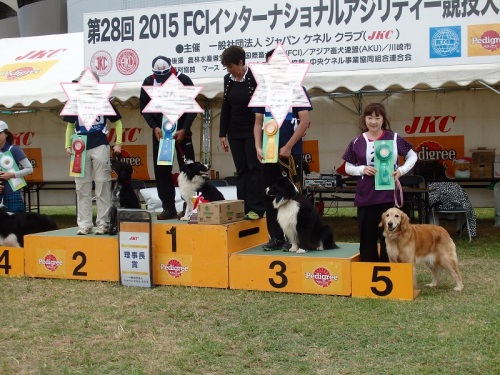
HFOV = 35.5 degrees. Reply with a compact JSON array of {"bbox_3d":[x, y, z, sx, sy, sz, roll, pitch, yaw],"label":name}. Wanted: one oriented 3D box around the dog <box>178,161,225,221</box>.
[{"bbox_3d":[-0.462,0.026,7.507,0.570,0.552,0.330,-3,3,-32],"label":"dog"}]

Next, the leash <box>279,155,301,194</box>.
[{"bbox_3d":[0.362,-0.112,6.970,0.210,0.340,0.120,-1,3,0],"label":"leash"}]

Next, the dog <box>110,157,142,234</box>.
[{"bbox_3d":[-1.209,0.076,7.773,0.480,0.750,0.290,-3,3,-38],"label":"dog"}]

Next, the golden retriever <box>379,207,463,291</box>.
[{"bbox_3d":[1.416,0.512,6.518,0.780,0.725,0.340,-3,3,-35],"label":"golden retriever"}]

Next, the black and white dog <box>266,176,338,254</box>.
[{"bbox_3d":[0.490,0.239,6.872,0.690,0.654,0.340,-3,3,-35],"label":"black and white dog"}]

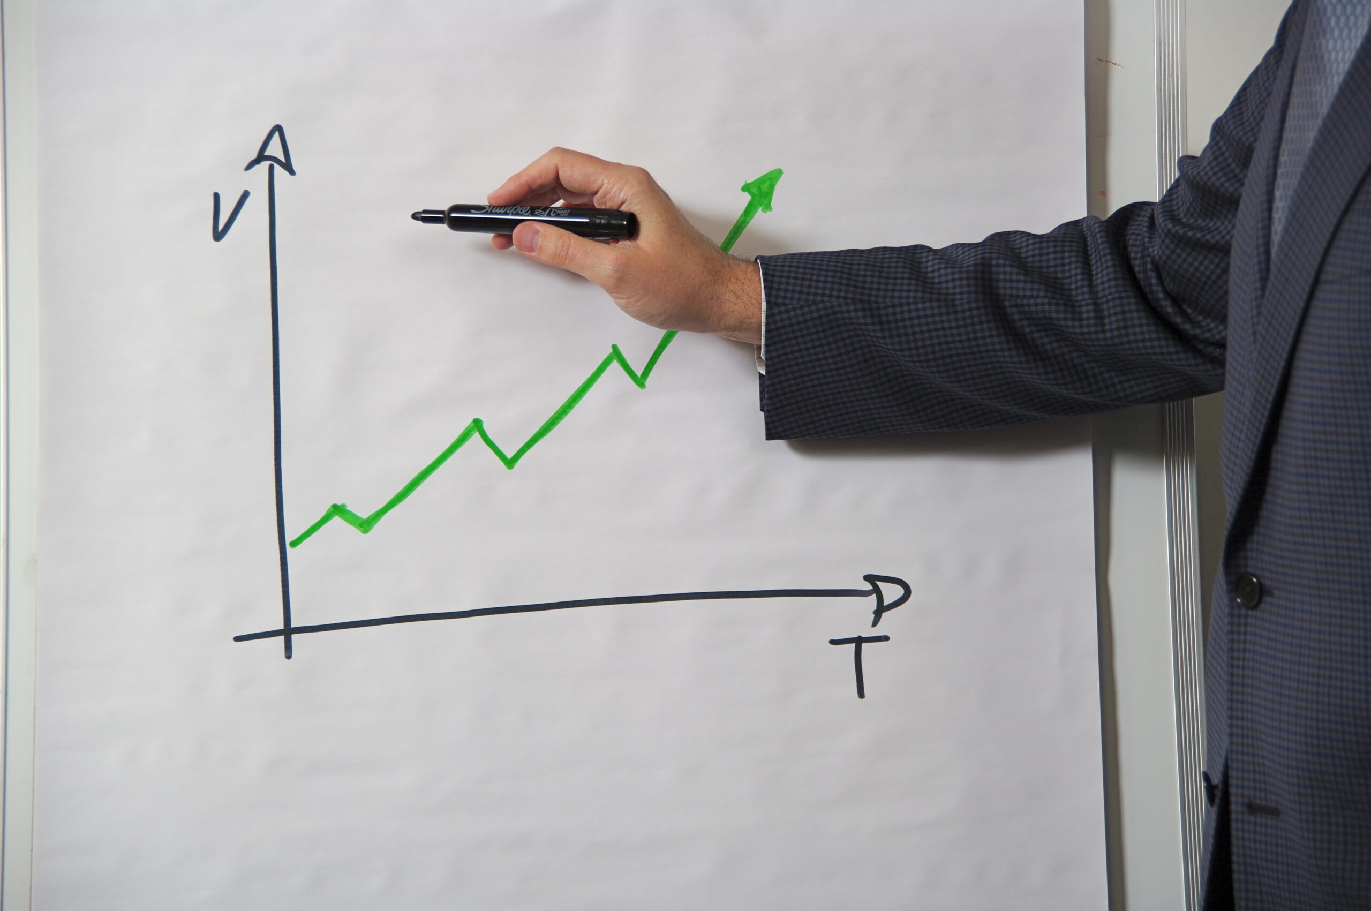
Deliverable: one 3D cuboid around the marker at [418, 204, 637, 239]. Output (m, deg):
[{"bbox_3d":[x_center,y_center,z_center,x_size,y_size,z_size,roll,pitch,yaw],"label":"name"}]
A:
[{"bbox_3d":[-0.097,-0.140,3.740,0.138,0.018,0.018,3,1,17],"label":"marker"}]

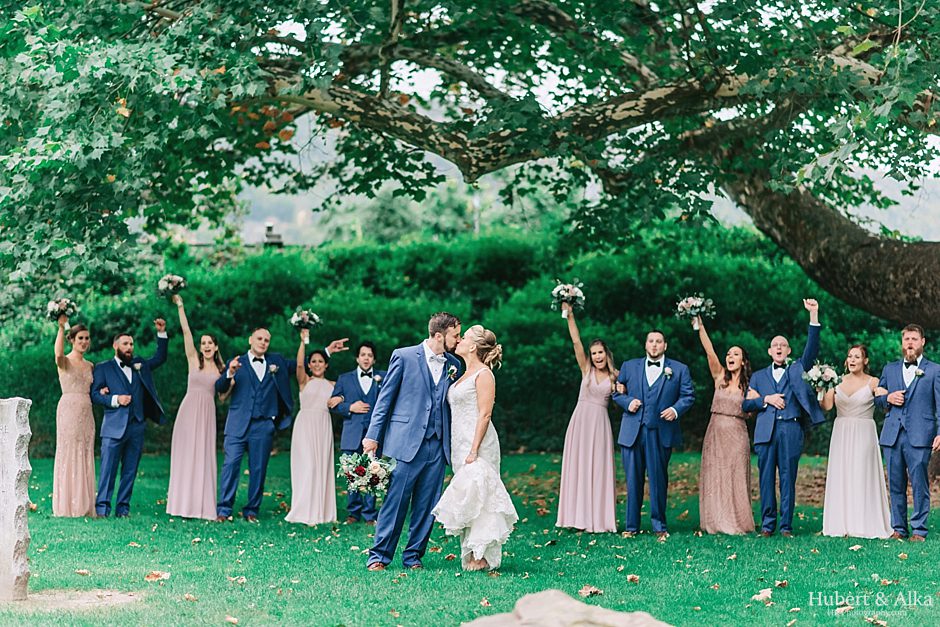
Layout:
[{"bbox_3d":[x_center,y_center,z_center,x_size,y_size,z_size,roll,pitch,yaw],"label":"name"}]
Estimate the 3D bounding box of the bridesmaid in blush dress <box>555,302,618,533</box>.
[{"bbox_3d":[1.038,0.918,19.600,0.580,2.020,0.480,0,-1,0],"label":"bridesmaid in blush dress"}]

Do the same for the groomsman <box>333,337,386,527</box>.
[{"bbox_3d":[-0.974,1.099,20.500,0.570,1.674,0.400,0,-1,-6],"label":"groomsman"}]

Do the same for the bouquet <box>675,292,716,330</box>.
[{"bbox_3d":[1.991,-0.018,19.600,0.360,0.336,0.320,0,-1,0],"label":"bouquet"}]

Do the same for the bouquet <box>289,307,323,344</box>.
[{"bbox_3d":[-1.527,0.121,20.600,0.310,0.330,0.290,0,-1,0],"label":"bouquet"}]

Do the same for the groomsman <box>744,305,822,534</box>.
[{"bbox_3d":[2.768,0.918,19.600,0.710,2.070,0.440,0,-1,2],"label":"groomsman"}]

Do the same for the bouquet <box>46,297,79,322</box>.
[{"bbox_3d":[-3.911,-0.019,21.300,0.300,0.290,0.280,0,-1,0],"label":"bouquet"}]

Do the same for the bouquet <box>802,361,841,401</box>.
[{"bbox_3d":[3.009,0.574,19.000,0.310,0.340,0.300,0,-1,0],"label":"bouquet"}]

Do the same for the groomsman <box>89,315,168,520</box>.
[{"bbox_3d":[-3.283,1.003,21.400,0.680,1.890,0.480,1,-2,-23],"label":"groomsman"}]

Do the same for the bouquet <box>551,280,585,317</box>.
[{"bbox_3d":[0.861,-0.132,19.600,0.300,0.350,0.280,0,-1,0],"label":"bouquet"}]

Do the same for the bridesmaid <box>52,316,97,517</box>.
[{"bbox_3d":[-3.671,0.956,20.600,0.420,1.828,0.400,0,-2,-15],"label":"bridesmaid"}]

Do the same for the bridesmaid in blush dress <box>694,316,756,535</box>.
[{"bbox_3d":[2.256,0.989,19.600,0.540,1.896,0.440,0,-2,12],"label":"bridesmaid in blush dress"}]

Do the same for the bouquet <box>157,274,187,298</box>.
[{"bbox_3d":[-2.757,-0.249,20.500,0.275,0.240,0.260,0,-1,0],"label":"bouquet"}]

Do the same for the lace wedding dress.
[{"bbox_3d":[0.038,1.089,15.500,0.540,1.389,0.500,1,-2,-28],"label":"lace wedding dress"}]

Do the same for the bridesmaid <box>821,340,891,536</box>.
[{"bbox_3d":[3.352,1.113,19.300,0.620,1.662,0.480,0,-2,12],"label":"bridesmaid"}]

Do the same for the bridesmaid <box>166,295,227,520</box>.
[{"bbox_3d":[-2.526,0.868,20.500,0.550,2.056,0.420,0,-2,-10],"label":"bridesmaid"}]

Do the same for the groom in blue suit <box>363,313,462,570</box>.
[{"bbox_3d":[-0.409,0.911,15.800,0.600,1.820,0.540,1,-2,-41],"label":"groom in blue suit"}]

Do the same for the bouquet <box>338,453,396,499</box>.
[{"bbox_3d":[-0.711,1.124,15.400,0.390,0.319,0.320,0,-2,10],"label":"bouquet"}]

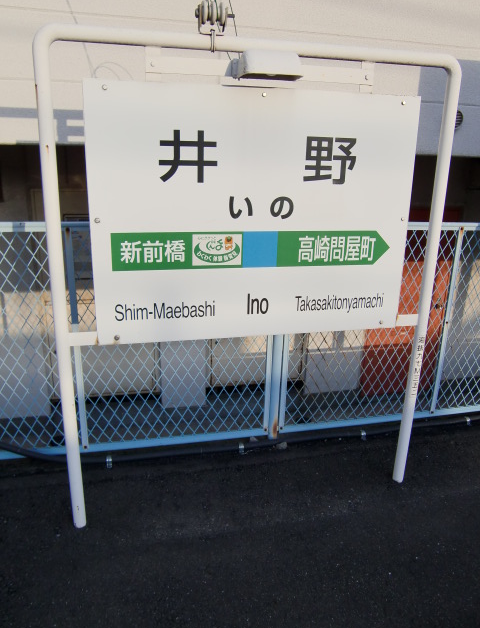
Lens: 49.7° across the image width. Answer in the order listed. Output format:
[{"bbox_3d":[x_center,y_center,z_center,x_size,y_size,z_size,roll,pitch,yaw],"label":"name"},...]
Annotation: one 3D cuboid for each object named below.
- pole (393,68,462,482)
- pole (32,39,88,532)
[{"bbox_3d":[0.782,-0.060,2.199,0.048,1.800,0.048,-3,18,-13],"label":"pole"},{"bbox_3d":[-0.638,0.003,1.856,0.048,1.816,0.048,-3,18,-13],"label":"pole"}]

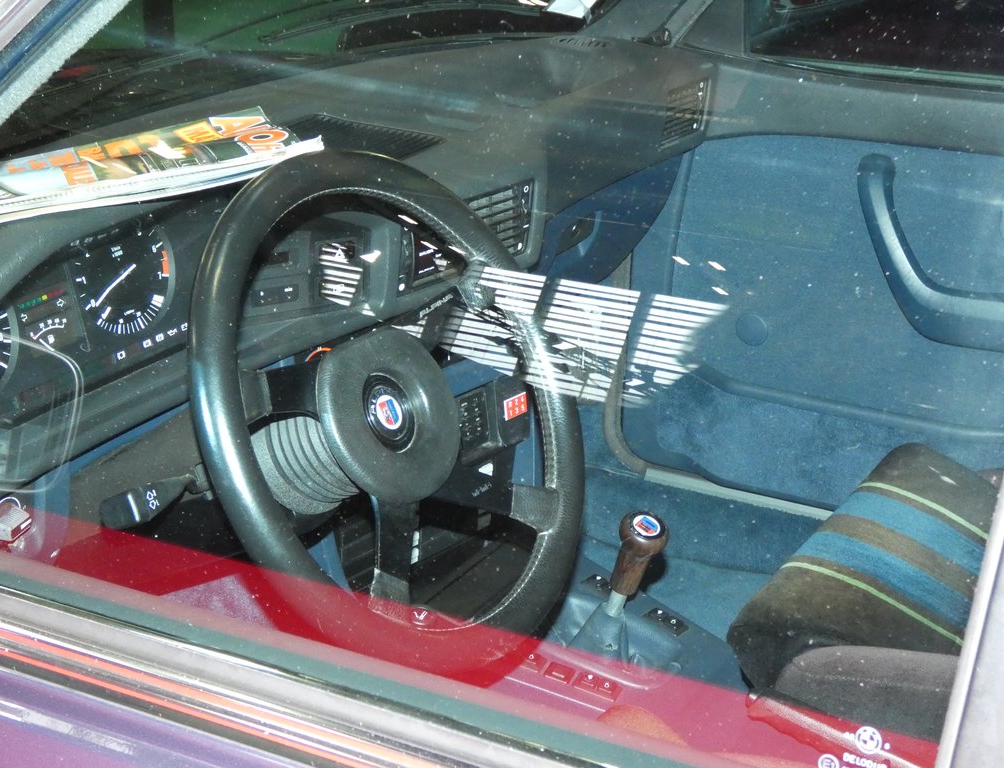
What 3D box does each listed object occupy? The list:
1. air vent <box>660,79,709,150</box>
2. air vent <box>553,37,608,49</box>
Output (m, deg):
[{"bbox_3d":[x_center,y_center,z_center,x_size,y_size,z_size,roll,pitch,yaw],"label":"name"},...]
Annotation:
[{"bbox_3d":[0.211,-0.320,2.188,0.025,0.067,0.092,22,29,30],"label":"air vent"},{"bbox_3d":[0.098,-0.421,2.300,0.068,0.013,0.028,14,25,28],"label":"air vent"}]

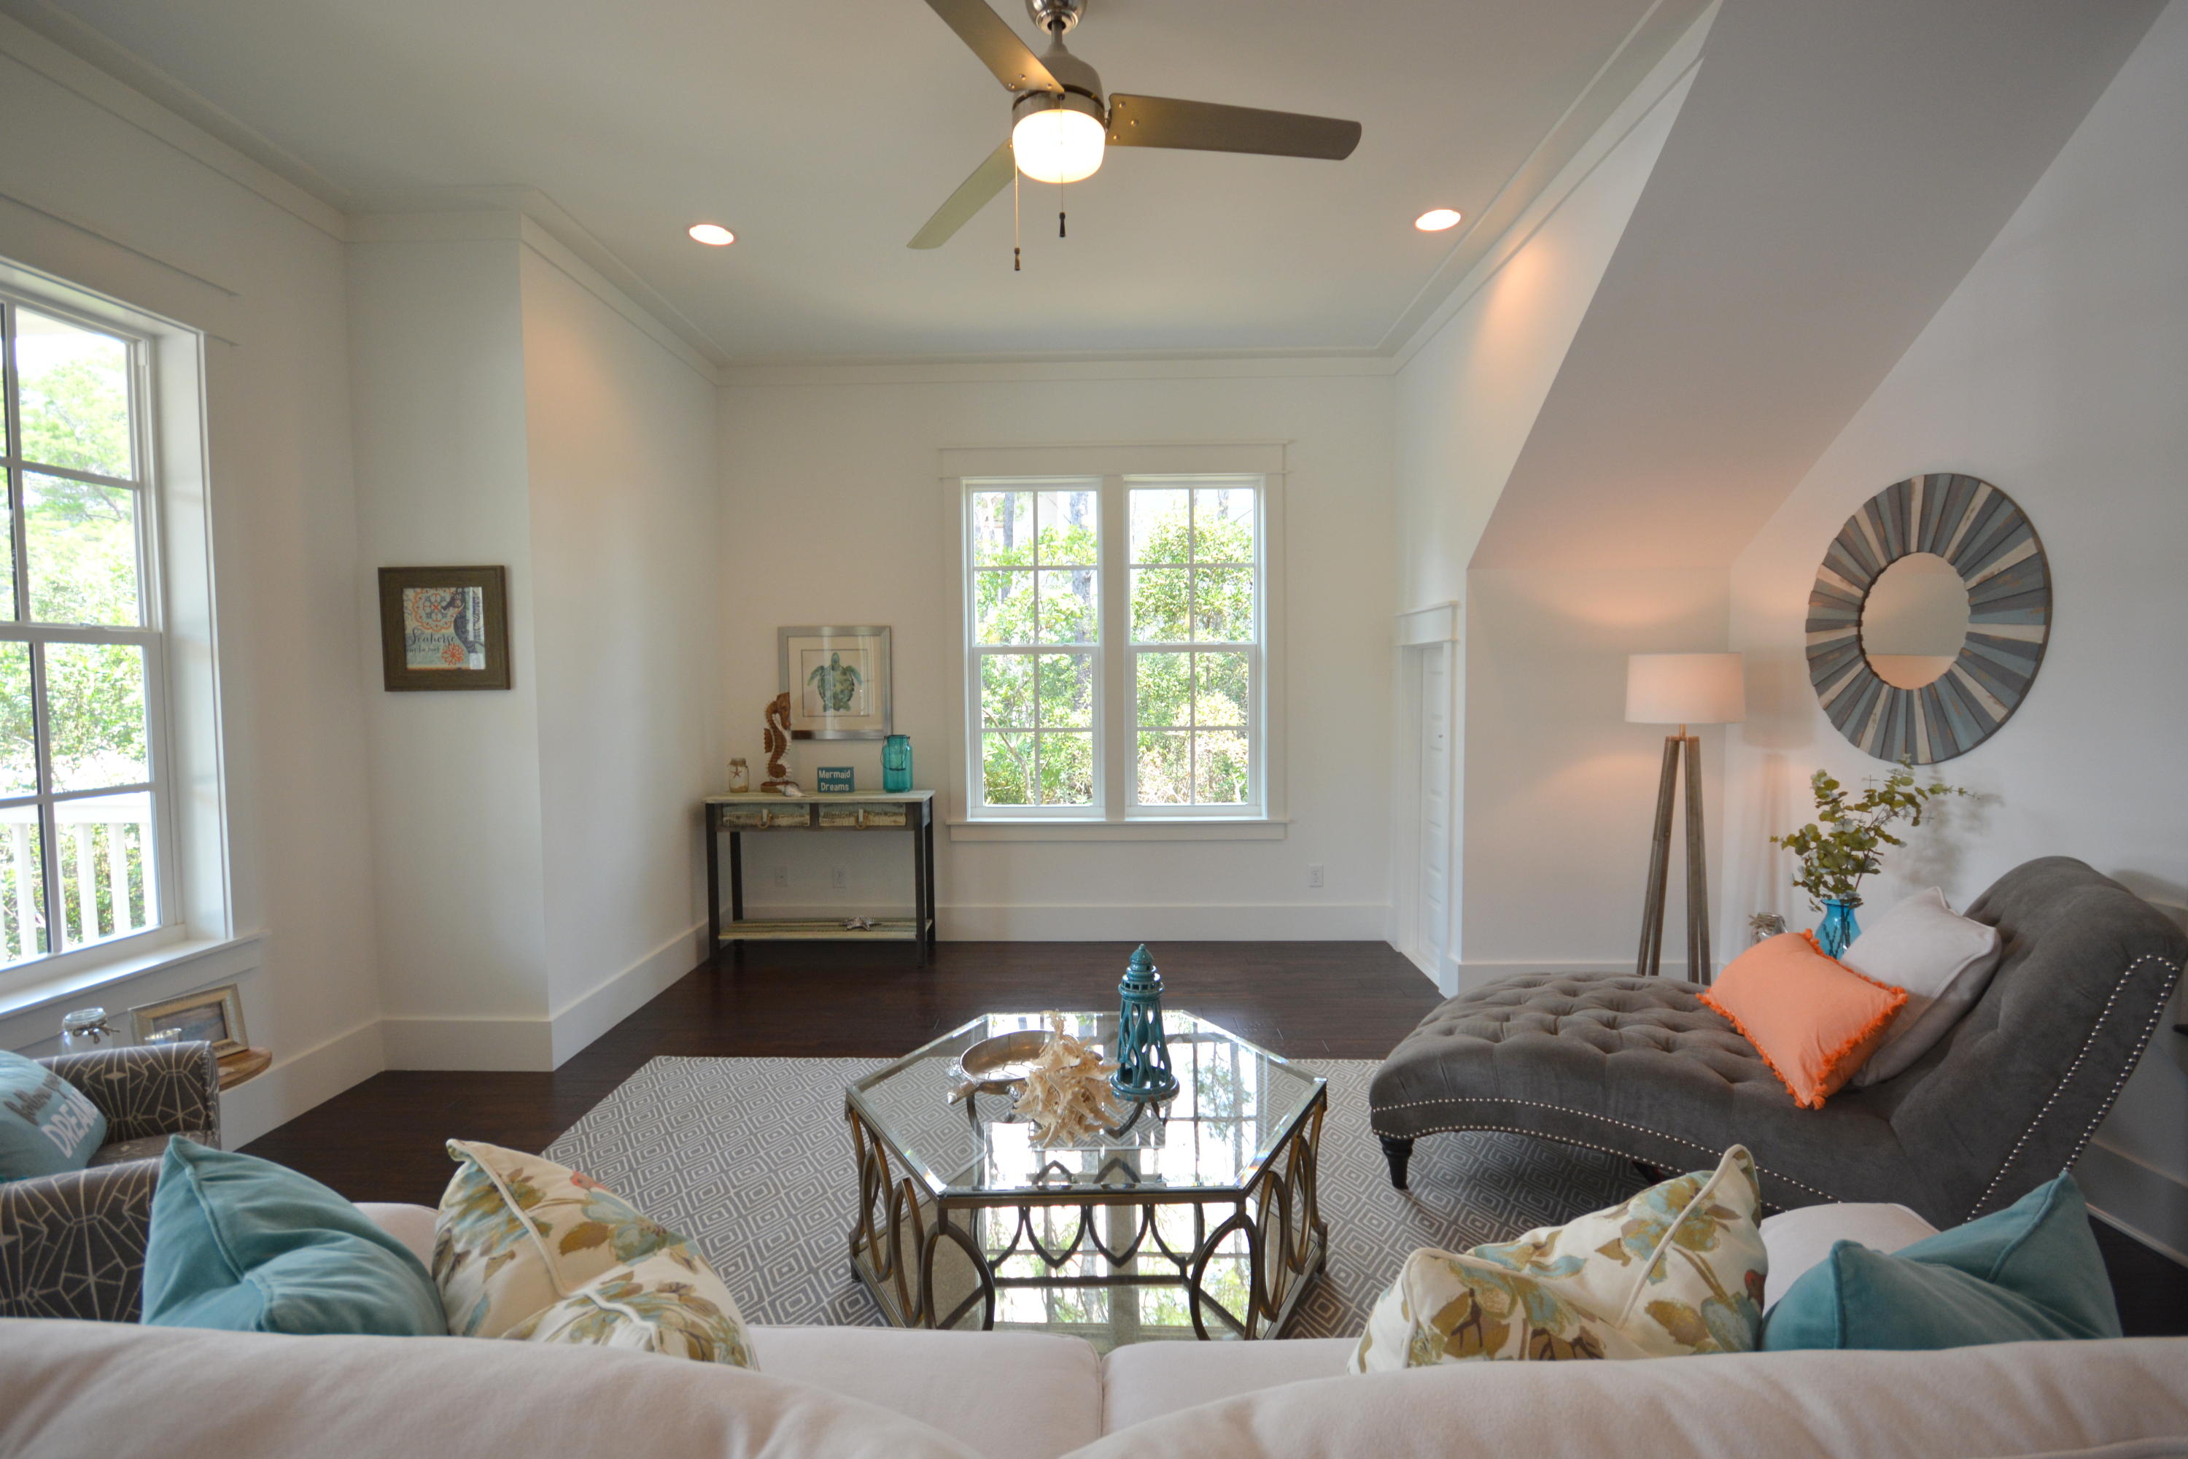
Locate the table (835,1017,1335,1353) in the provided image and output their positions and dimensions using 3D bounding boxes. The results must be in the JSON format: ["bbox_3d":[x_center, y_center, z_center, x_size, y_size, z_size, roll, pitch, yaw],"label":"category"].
[{"bbox_3d":[-0.009,0.999,2.012,1.051,0.438,0.891,0,3,-1],"label":"table"}]

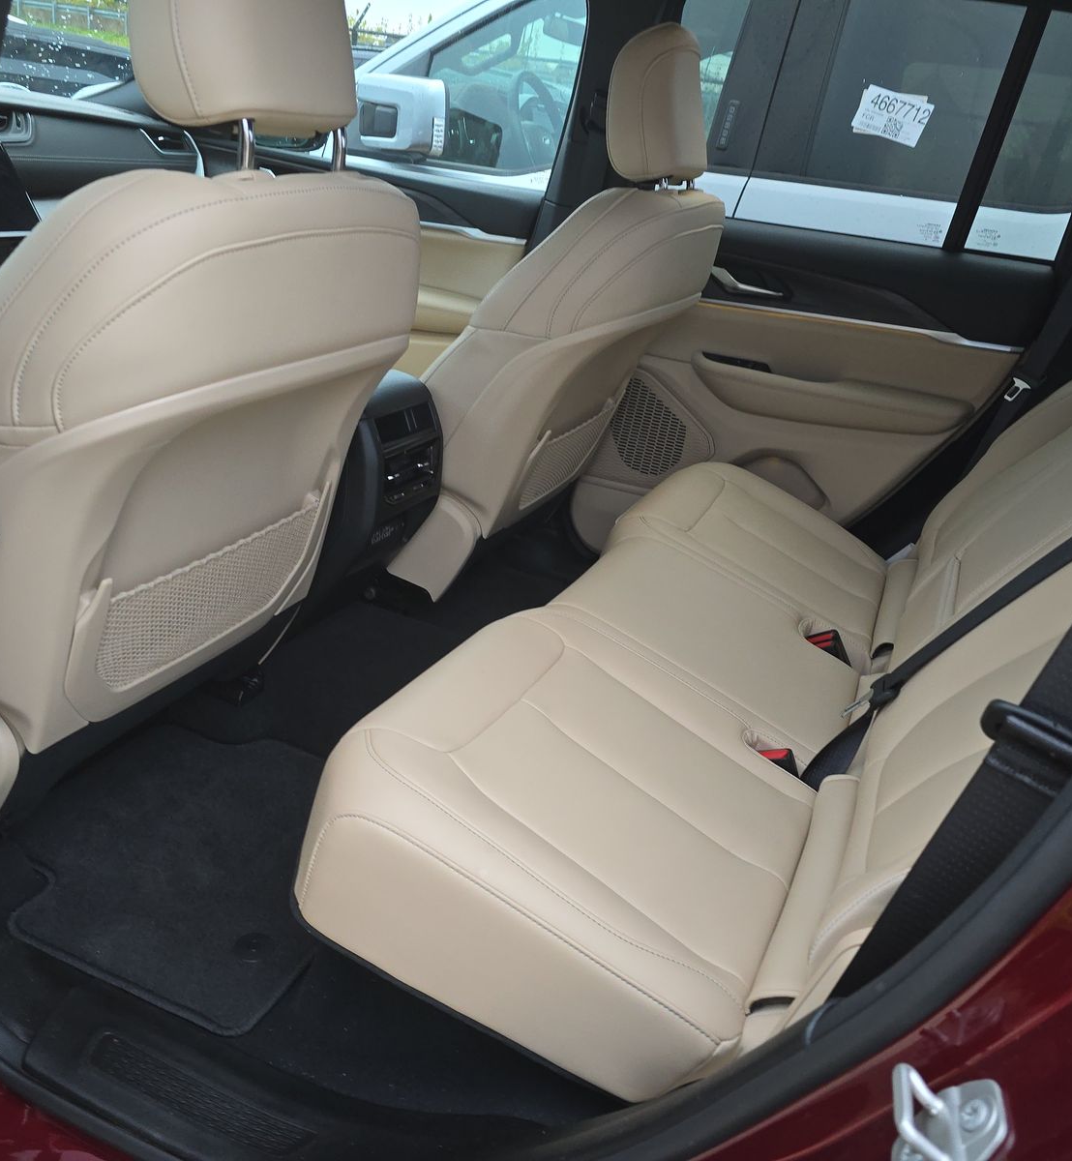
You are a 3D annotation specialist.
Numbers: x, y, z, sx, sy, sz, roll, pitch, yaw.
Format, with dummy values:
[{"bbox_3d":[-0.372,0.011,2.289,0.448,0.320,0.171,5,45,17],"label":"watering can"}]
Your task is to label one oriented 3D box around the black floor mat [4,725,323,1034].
[{"bbox_3d":[-0.450,0.353,1.409,0.490,0.025,0.490,14,25,20],"label":"black floor mat"}]

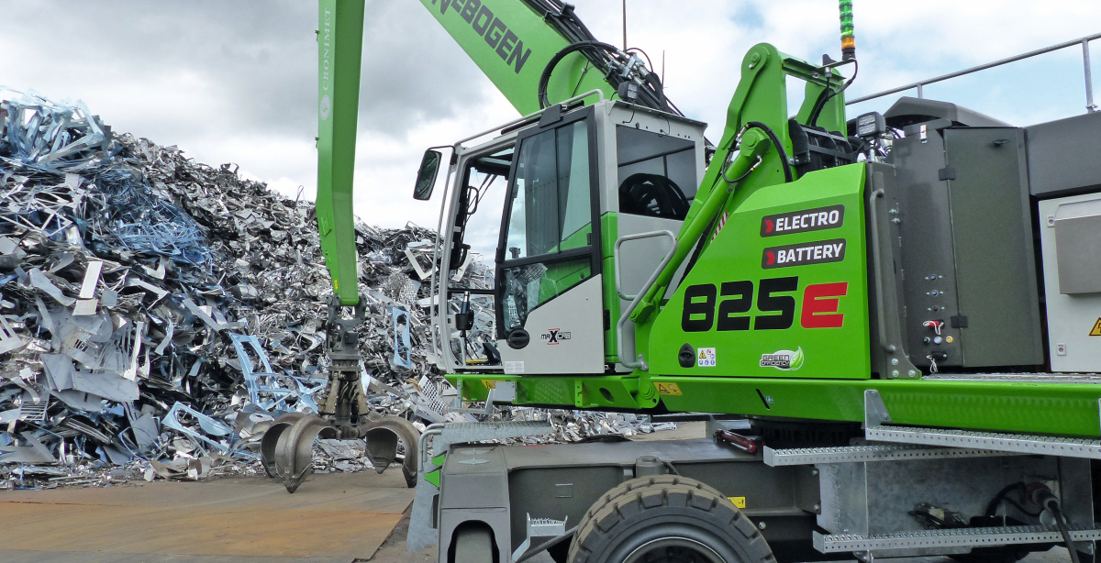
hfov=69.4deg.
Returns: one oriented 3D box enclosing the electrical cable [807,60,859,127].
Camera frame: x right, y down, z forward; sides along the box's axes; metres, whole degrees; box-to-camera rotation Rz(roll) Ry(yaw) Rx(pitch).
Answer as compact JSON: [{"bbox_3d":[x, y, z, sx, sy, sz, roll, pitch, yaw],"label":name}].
[{"bbox_3d":[1.765,-1.170,4.950,0.150,0.410,0.270,2,-5,-40],"label":"electrical cable"}]

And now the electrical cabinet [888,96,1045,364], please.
[{"bbox_3d":[1.820,-0.150,3.570,0.530,1.060,0.400,-3,-4,12],"label":"electrical cabinet"}]

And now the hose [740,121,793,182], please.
[{"bbox_3d":[1.277,-0.767,4.700,0.100,0.370,0.310,2,-5,-40],"label":"hose"}]

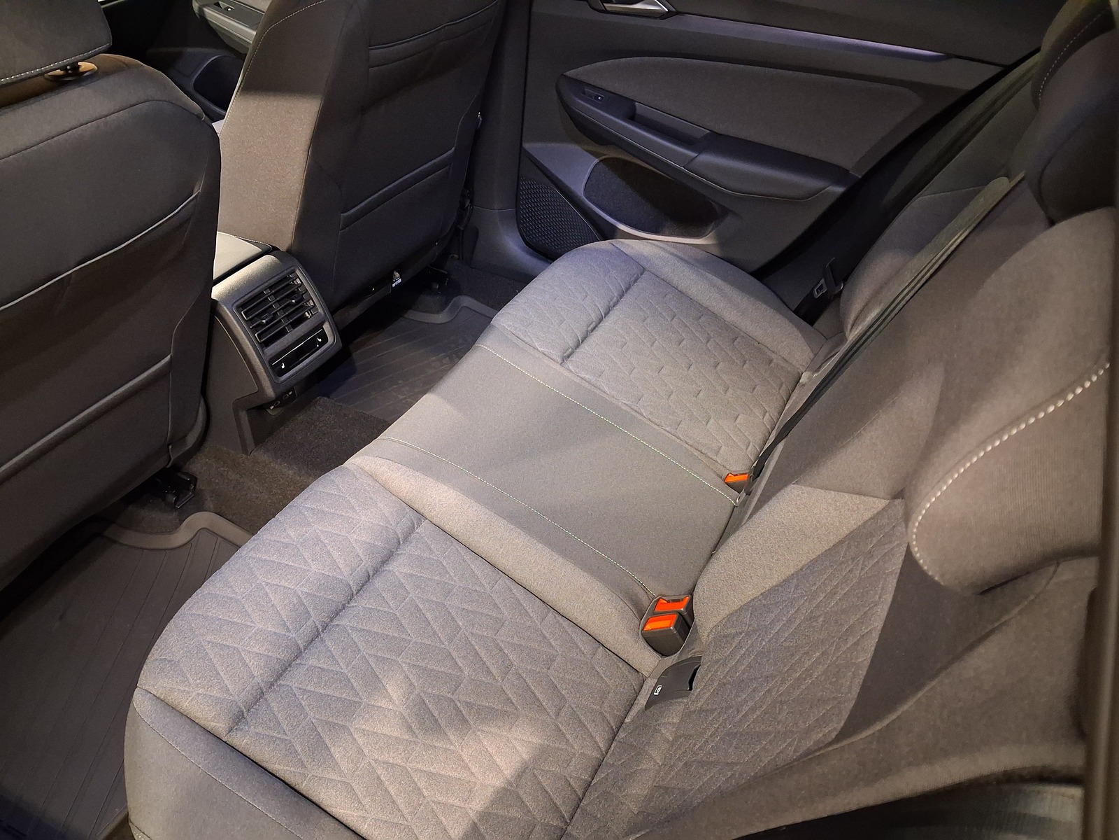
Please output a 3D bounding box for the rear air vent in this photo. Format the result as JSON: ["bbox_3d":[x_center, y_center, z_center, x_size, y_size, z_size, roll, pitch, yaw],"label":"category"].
[{"bbox_3d":[-0.426,-0.165,1.313,0.030,0.071,0.120,-4,32,37],"label":"rear air vent"}]

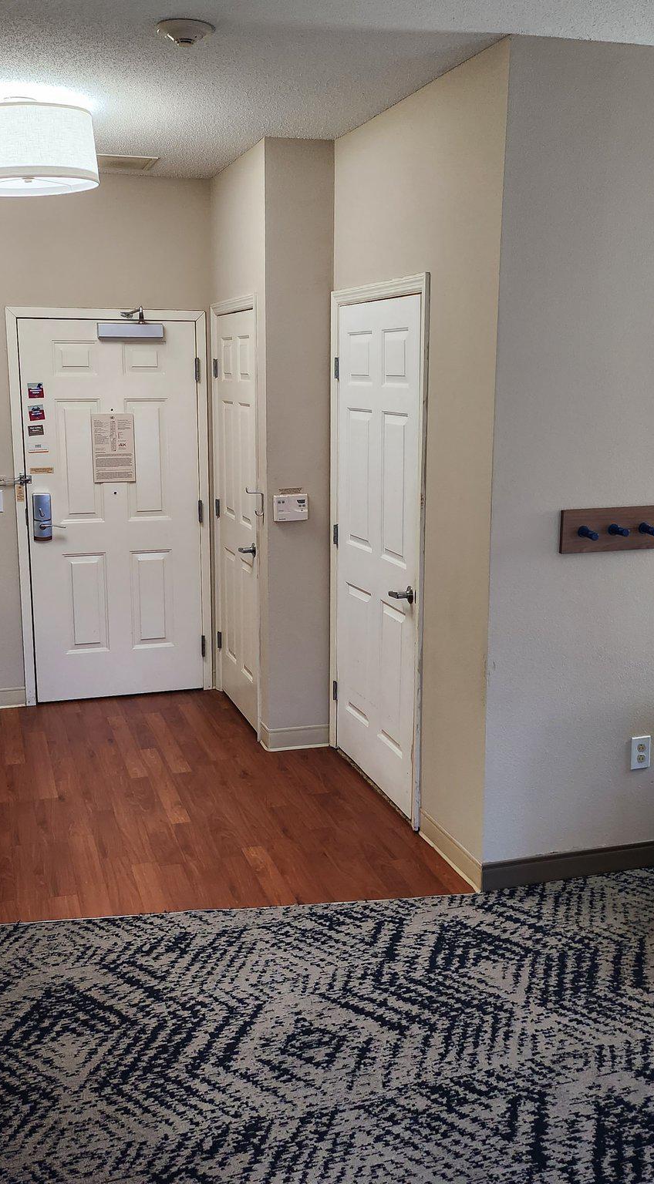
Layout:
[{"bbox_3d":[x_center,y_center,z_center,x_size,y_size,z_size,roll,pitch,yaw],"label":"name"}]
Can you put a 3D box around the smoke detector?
[{"bbox_3d":[-0.413,-1.637,3.224,0.171,0.054,0.171,0,11,0],"label":"smoke detector"}]

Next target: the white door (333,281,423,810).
[{"bbox_3d":[0.220,-0.171,4.611,0.050,2.030,0.920,-3,12,-18],"label":"white door"}]

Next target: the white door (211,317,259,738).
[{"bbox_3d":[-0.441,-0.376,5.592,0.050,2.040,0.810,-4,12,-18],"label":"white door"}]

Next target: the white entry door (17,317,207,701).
[{"bbox_3d":[-1.135,-0.420,5.893,0.912,2.030,0.050,-3,12,-18],"label":"white entry door"}]

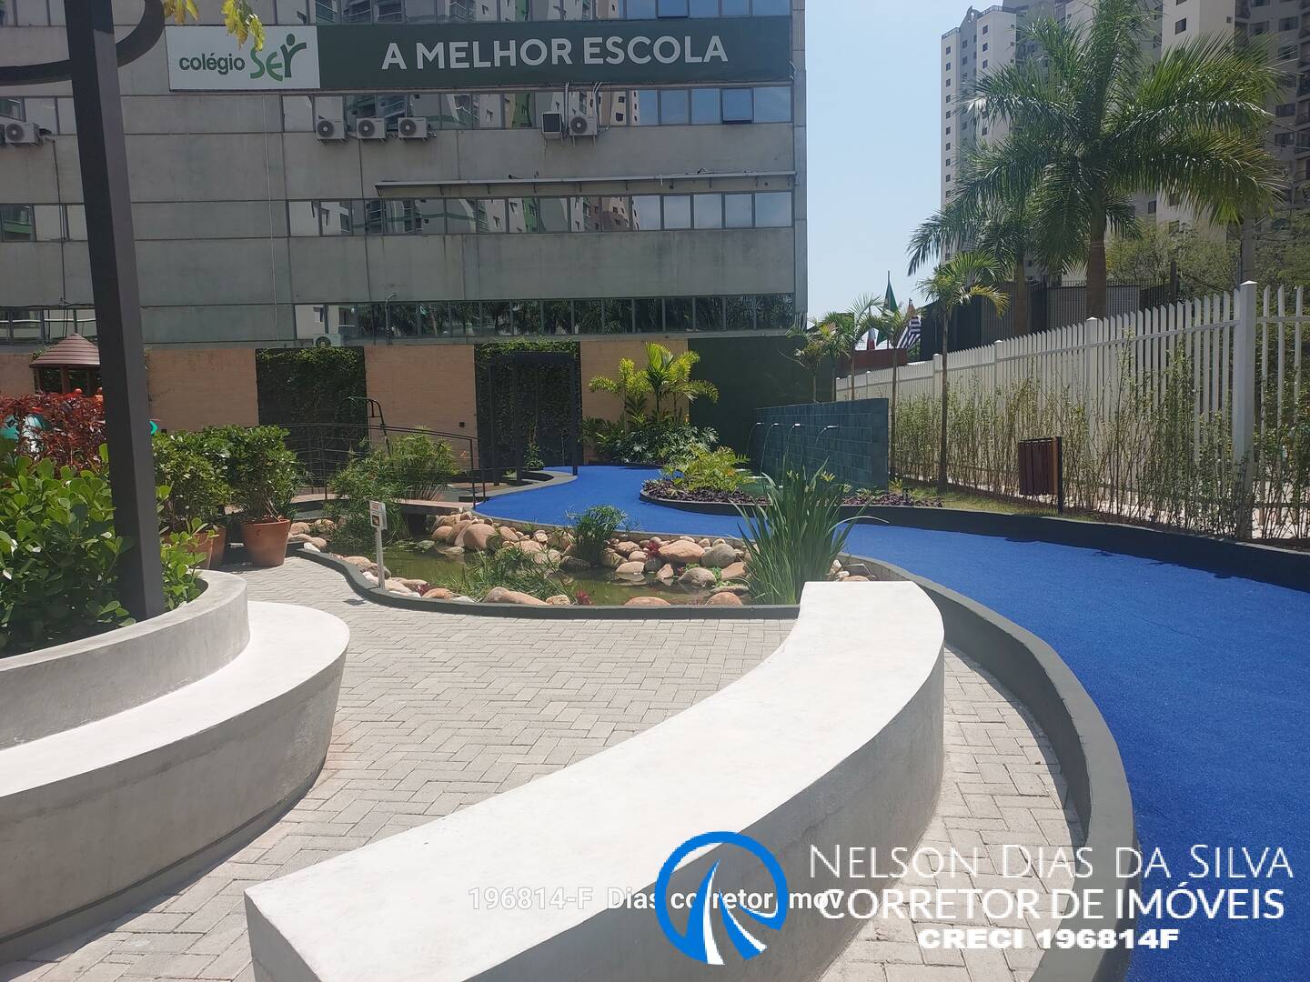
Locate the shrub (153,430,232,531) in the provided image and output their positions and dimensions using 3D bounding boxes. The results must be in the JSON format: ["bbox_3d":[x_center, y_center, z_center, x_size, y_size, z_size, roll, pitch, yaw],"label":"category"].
[{"bbox_3d":[-4.307,-0.095,9.812,0.800,0.939,0.780,-3,5,-24],"label":"shrub"}]

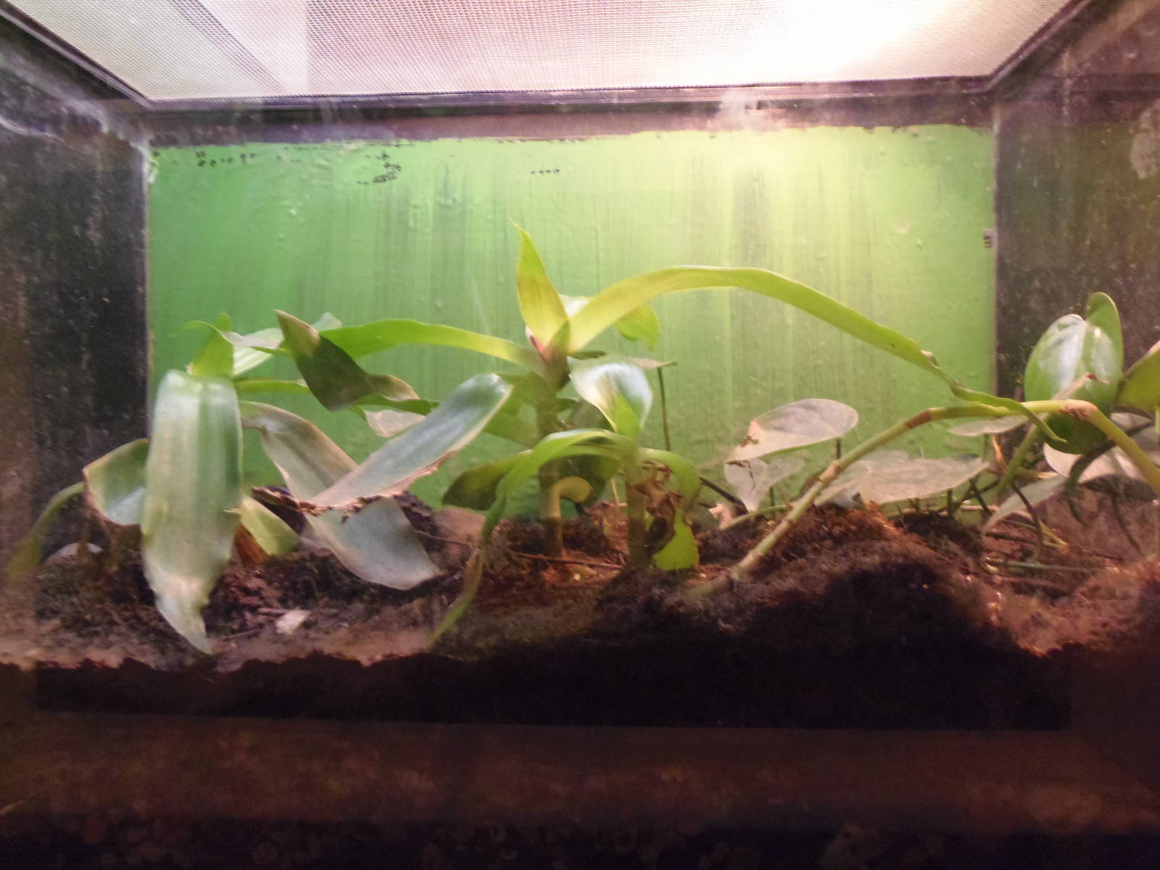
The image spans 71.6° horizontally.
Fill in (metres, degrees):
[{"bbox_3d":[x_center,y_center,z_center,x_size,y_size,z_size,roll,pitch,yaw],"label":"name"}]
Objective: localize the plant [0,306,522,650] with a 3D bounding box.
[{"bbox_3d":[-0.168,0.018,0.420,0.265,0.160,0.190,0,1,3],"label":"plant"}]

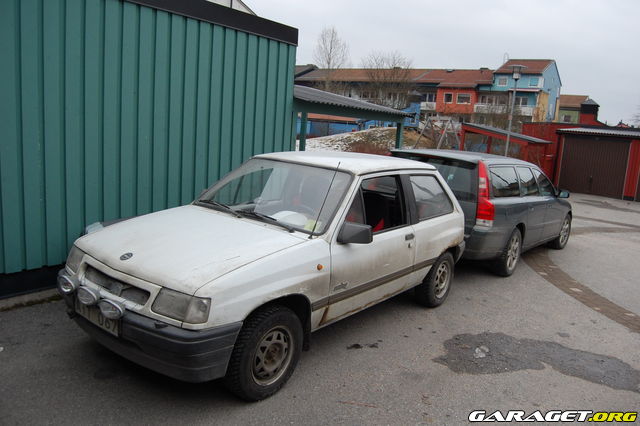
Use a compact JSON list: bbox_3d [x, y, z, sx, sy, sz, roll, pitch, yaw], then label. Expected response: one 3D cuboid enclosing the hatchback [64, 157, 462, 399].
[{"bbox_3d":[-0.107,0.180,3.905,1.570,1.370,3.630,12,12,36],"label":"hatchback"}]

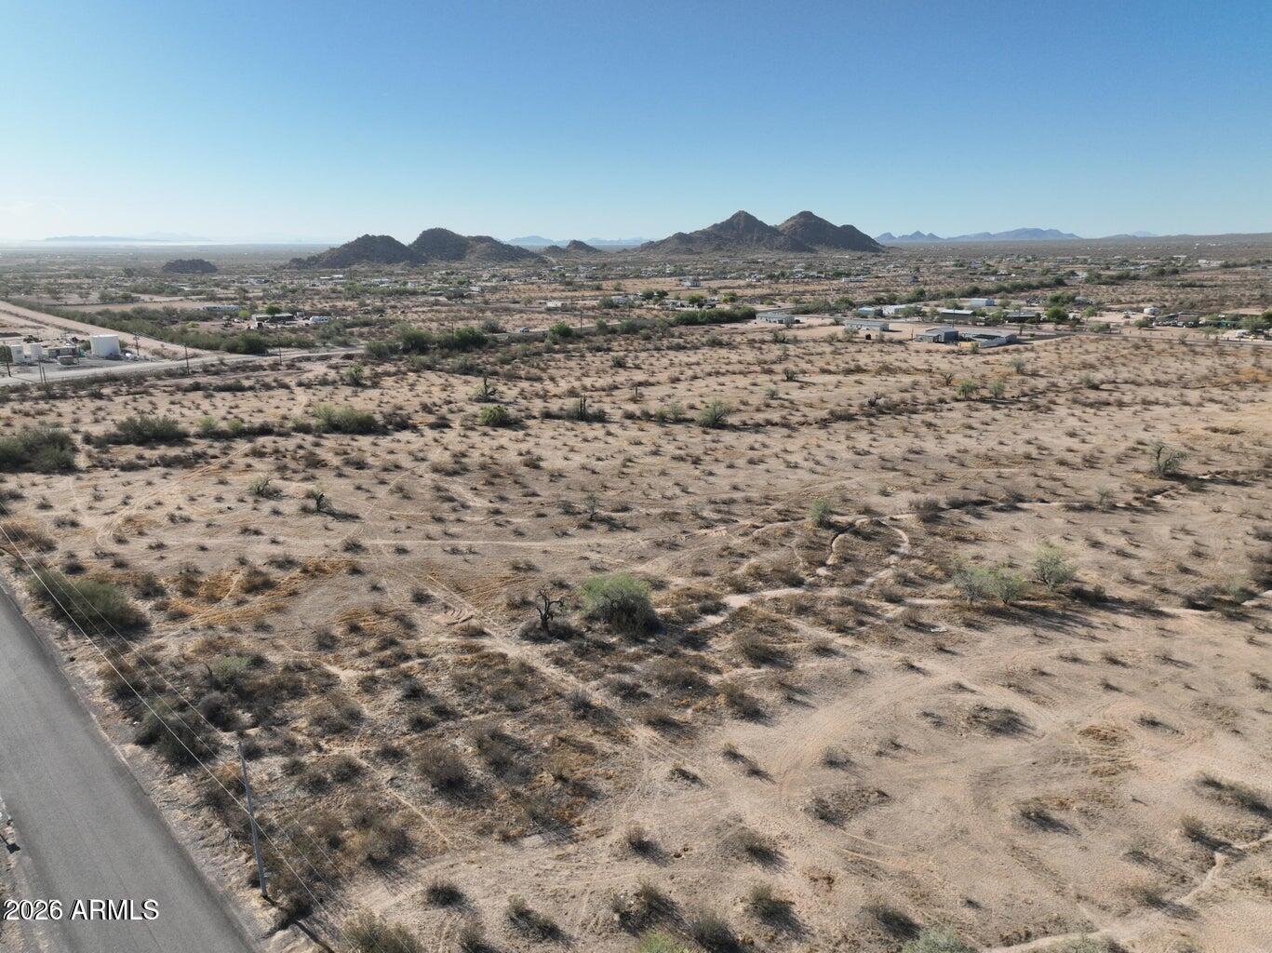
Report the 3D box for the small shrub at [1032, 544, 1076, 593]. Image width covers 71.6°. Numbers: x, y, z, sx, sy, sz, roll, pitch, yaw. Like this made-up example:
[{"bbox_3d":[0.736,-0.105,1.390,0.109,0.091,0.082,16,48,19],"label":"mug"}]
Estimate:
[{"bbox_3d":[46.971,10.344,98.856,4.459,5.178,4.236,7,17,26],"label":"small shrub"}]

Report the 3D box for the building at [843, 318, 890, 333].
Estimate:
[{"bbox_3d":[103.404,-67.888,394.823,8.000,4.200,18.300,-14,20,-42],"label":"building"}]

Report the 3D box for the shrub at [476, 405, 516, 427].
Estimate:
[{"bbox_3d":[-29.793,-12.889,187.444,7.721,4.531,6.949,-2,15,-9],"label":"shrub"}]

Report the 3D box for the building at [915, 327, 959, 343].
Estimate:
[{"bbox_3d":[118.977,-56.134,348.693,10.500,5.200,13.000,-14,20,-42],"label":"building"}]

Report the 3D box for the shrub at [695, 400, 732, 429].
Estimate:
[{"bbox_3d":[16.583,-13.067,186.213,7.318,5.507,6.586,1,15,5],"label":"shrub"}]

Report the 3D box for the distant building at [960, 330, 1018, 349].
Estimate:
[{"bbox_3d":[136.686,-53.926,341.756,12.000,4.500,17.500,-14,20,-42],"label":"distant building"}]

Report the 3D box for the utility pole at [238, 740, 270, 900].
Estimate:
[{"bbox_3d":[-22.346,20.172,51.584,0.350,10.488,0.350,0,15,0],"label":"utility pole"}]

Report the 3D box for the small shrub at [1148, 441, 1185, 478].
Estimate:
[{"bbox_3d":[89.216,-3.049,148.348,5.184,5.615,4.925,9,17,31],"label":"small shrub"}]

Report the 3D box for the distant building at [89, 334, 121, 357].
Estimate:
[{"bbox_3d":[-184.429,-45.408,306.013,8.478,6.416,8.478,-9,17,-30],"label":"distant building"}]

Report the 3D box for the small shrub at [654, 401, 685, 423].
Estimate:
[{"bbox_3d":[7.473,-14.090,192.150,6.512,4.431,4.884,1,15,2],"label":"small shrub"}]

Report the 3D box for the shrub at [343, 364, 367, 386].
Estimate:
[{"bbox_3d":[-77.189,-27.955,242.388,6.266,5.397,5.953,-5,16,-17],"label":"shrub"}]

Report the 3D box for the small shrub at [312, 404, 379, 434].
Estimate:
[{"bbox_3d":[-59.761,-11.942,181.865,12.854,5.569,7.070,-5,16,-18],"label":"small shrub"}]

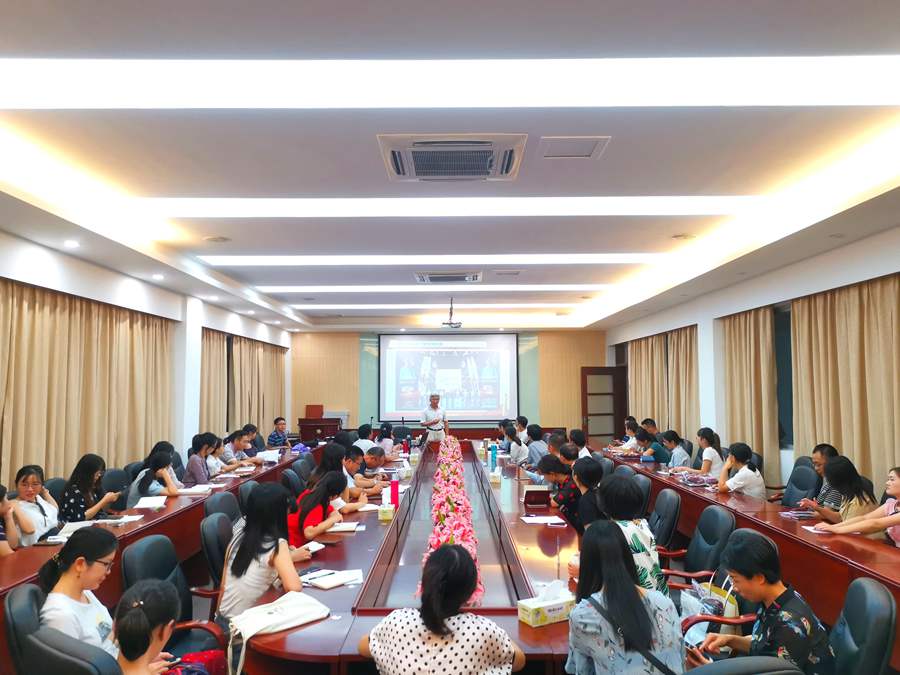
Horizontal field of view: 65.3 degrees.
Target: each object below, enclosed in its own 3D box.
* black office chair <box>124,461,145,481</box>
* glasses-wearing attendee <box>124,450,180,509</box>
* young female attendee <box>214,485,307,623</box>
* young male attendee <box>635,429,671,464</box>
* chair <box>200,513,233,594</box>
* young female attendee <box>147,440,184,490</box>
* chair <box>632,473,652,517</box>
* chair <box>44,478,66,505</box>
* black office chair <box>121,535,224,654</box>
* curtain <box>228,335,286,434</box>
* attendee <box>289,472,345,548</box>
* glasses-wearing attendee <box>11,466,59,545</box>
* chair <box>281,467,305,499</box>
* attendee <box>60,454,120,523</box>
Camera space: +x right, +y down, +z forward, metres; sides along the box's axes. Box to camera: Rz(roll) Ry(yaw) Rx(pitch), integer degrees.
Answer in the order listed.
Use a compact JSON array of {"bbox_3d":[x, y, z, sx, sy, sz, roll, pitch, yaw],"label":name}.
[{"bbox_3d":[-2.950,1.772,7.074,0.660,1.030,0.610,0,-4,0],"label":"black office chair"},{"bbox_3d":[-2.790,1.652,6.501,0.780,1.190,0.500,1,-4,-11],"label":"glasses-wearing attendee"},{"bbox_3d":[-1.000,1.436,3.839,0.760,1.250,0.500,3,-5,-37],"label":"young female attendee"},{"bbox_3d":[2.850,1.907,10.092,0.780,1.180,0.500,0,-4,0],"label":"young male attendee"},{"bbox_3d":[-1.120,1.547,4.021,0.620,1.040,0.600,1,-4,-8],"label":"chair"},{"bbox_3d":[-2.900,1.672,7.151,0.750,1.240,0.480,0,-4,-6],"label":"young female attendee"},{"bbox_3d":[1.330,1.681,5.847,0.670,1.040,0.610,0,-4,-6],"label":"chair"},{"bbox_3d":[-2.900,1.652,5.518,0.620,1.040,0.600,0,-4,0],"label":"chair"},{"bbox_3d":[-1.280,1.504,3.423,0.620,1.040,0.600,-1,-4,10],"label":"black office chair"},{"bbox_3d":[-3.650,1.379,13.587,0.180,2.620,3.800,0,-4,0],"label":"curtain"},{"bbox_3d":[-0.930,1.512,4.806,0.750,1.220,0.500,0,-4,0],"label":"attendee"},{"bbox_3d":[-2.770,1.491,4.657,0.750,1.240,0.500,-1,-4,18],"label":"glasses-wearing attendee"},{"bbox_3d":[-1.200,1.708,6.316,0.620,1.040,0.600,0,-4,0],"label":"chair"},{"bbox_3d":[-2.830,1.551,5.485,0.740,1.250,0.480,0,-4,0],"label":"attendee"}]

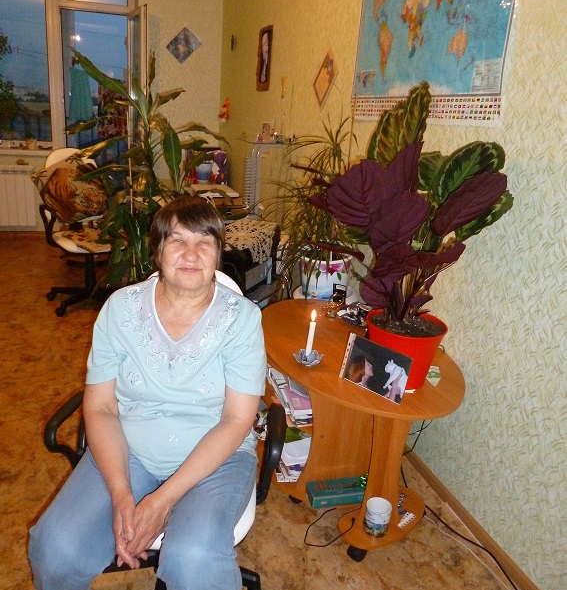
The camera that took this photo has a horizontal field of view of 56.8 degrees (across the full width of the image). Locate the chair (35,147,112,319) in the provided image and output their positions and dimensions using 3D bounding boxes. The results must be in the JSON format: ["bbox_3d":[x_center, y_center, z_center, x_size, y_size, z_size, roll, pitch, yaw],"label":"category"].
[{"bbox_3d":[-1.334,-0.439,3.531,0.580,1.030,0.600,-13,25,-40],"label":"chair"}]

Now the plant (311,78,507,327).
[{"bbox_3d":[0.348,-0.212,1.327,0.550,0.620,0.480,-2,20,-17],"label":"plant"}]

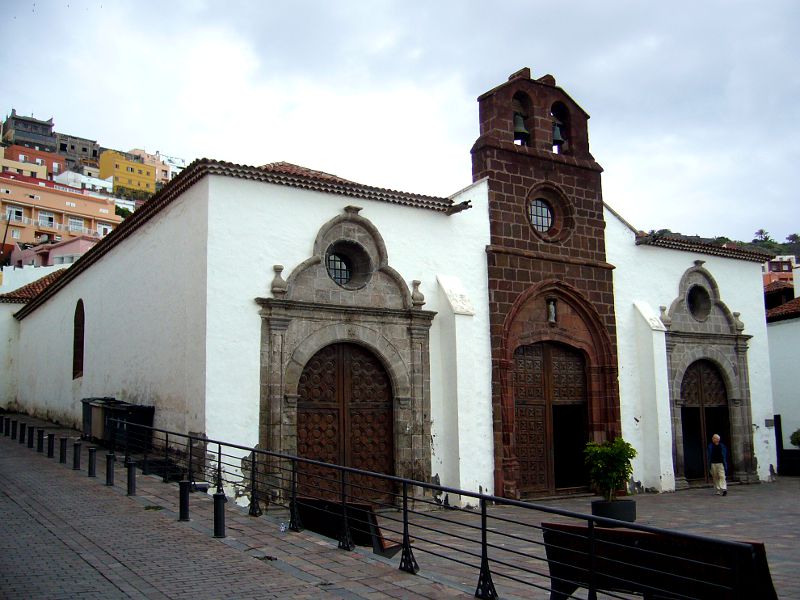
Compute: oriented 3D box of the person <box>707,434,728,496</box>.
[{"bbox_3d":[8.944,4.684,22.949,0.550,1.710,0.400,-2,-9,8],"label":"person"}]

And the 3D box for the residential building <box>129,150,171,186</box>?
[{"bbox_3d":[-73.907,-38.782,238.558,10.000,9.000,10.000,4,-10,-32],"label":"residential building"}]

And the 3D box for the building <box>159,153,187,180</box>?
[{"bbox_3d":[-69.723,-40.364,248.896,8.000,8.000,9.000,4,-10,-32],"label":"building"}]

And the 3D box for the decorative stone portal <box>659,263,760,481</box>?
[{"bbox_3d":[10.271,2.428,27.199,4.800,7.424,0.600,5,-10,-34],"label":"decorative stone portal"}]

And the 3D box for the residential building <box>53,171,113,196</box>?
[{"bbox_3d":[-68.903,-25.230,175.846,10.000,4.500,8.000,6,-11,-39],"label":"residential building"}]

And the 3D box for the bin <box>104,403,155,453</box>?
[{"bbox_3d":[-6.800,3.169,20.133,0.800,1.200,1.200,5,-11,-37],"label":"bin"}]

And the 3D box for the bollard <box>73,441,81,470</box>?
[{"bbox_3d":[-6.530,3.170,16.372,0.140,0.550,0.140,5,-10,-34],"label":"bollard"}]

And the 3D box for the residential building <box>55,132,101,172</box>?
[{"bbox_3d":[-76.761,-34.968,192.492,8.500,8.000,9.000,6,-11,-39],"label":"residential building"}]

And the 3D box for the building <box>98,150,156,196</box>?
[{"bbox_3d":[-68.106,-31.397,202.047,11.000,8.500,11.000,4,-10,-32],"label":"building"}]

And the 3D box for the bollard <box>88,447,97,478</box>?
[{"bbox_3d":[-5.855,3.105,15.431,0.140,0.550,0.140,5,-10,-34],"label":"bollard"}]

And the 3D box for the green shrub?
[{"bbox_3d":[4.680,3.780,17.985,1.120,1.460,1.120,-1,-9,0],"label":"green shrub"}]

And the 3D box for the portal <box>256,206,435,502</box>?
[{"bbox_3d":[-1.173,1.393,19.565,4.800,7.350,0.600,5,-10,-34],"label":"portal"}]

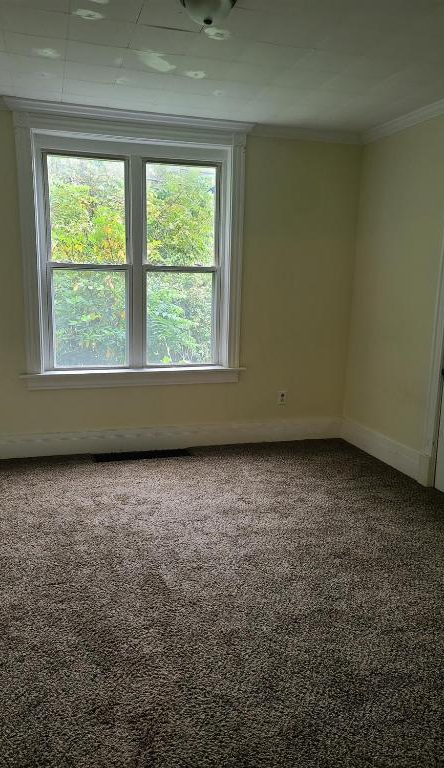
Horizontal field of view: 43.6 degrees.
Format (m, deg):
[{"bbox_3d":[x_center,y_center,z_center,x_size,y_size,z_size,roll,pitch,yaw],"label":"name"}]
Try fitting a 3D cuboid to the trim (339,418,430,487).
[{"bbox_3d":[1.299,0.511,4.473,0.030,0.210,1.220,-2,12,-17],"label":"trim"}]

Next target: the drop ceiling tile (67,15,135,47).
[{"bbox_3d":[-0.585,-1.714,2.680,0.305,0.020,0.305,-2,12,-17],"label":"drop ceiling tile"}]

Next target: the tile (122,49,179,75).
[{"bbox_3d":[-0.384,-1.785,3.055,0.305,0.020,0.305,-2,12,-17],"label":"tile"}]

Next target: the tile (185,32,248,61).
[{"bbox_3d":[-0.003,-1.737,2.859,0.305,0.020,0.305,-2,12,-17],"label":"tile"}]

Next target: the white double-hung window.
[{"bbox_3d":[-0.658,-0.998,4.278,1.760,2.020,0.140,-2,12,-17],"label":"white double-hung window"}]

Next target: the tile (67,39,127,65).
[{"bbox_3d":[-0.675,-1.774,2.966,0.305,0.020,0.305,-2,12,-17],"label":"tile"}]

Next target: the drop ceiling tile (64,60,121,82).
[{"bbox_3d":[-0.765,-1.833,3.251,0.305,0.020,0.305,-2,12,-17],"label":"drop ceiling tile"}]

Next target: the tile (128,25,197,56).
[{"bbox_3d":[-0.294,-1.726,2.770,0.305,0.020,0.305,-2,12,-17],"label":"tile"}]

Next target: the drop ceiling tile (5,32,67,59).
[{"bbox_3d":[-0.966,-1.762,2.876,0.305,0.020,0.305,-2,12,-17],"label":"drop ceiling tile"}]

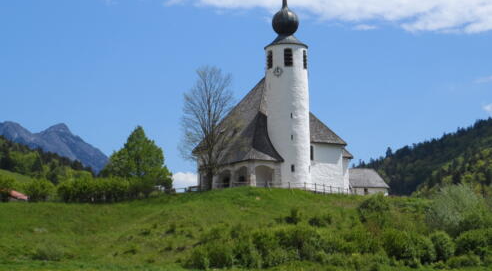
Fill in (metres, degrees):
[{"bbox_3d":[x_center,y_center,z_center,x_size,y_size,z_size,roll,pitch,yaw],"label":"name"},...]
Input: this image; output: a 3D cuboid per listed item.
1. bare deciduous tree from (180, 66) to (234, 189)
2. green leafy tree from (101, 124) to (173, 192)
[{"bbox_3d":[-5.147,-1.062,167.205,7.167,16.900,7.167,-1,-8,2],"label":"bare deciduous tree"},{"bbox_3d":[-15.152,3.264,174.672,9.460,9.430,9.460,-1,-8,2],"label":"green leafy tree"}]

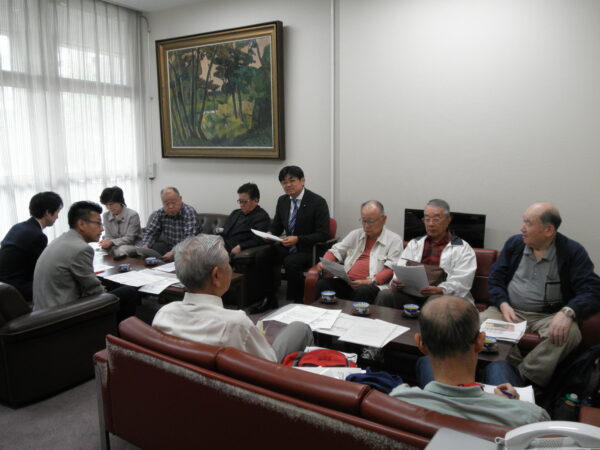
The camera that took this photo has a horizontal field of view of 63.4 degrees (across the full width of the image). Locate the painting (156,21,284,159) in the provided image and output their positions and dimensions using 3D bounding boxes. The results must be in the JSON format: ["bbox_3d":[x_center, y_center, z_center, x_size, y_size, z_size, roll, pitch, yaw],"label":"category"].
[{"bbox_3d":[-0.878,-1.351,5.104,1.616,1.284,0.080,5,11,31],"label":"painting"}]

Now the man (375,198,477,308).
[{"bbox_3d":[0.782,0.393,2.955,0.560,1.036,0.780,5,11,31],"label":"man"}]

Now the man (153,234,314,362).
[{"bbox_3d":[-0.208,0.526,2.163,0.520,1.050,0.860,5,11,31],"label":"man"}]

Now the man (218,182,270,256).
[{"bbox_3d":[-0.501,0.171,4.253,0.550,1.090,0.750,7,12,39],"label":"man"}]

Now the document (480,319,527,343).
[{"bbox_3d":[1.026,0.524,2.460,0.220,0.035,0.285,5,11,31],"label":"document"}]

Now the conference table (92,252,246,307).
[{"bbox_3d":[-1.238,0.572,3.852,1.591,0.440,0.560,5,11,31],"label":"conference table"}]

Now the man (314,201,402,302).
[{"bbox_3d":[0.369,0.363,3.216,0.600,1.020,0.780,5,11,31],"label":"man"}]

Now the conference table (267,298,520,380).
[{"bbox_3d":[0.523,0.748,2.643,1.146,0.440,0.470,5,11,31],"label":"conference table"}]

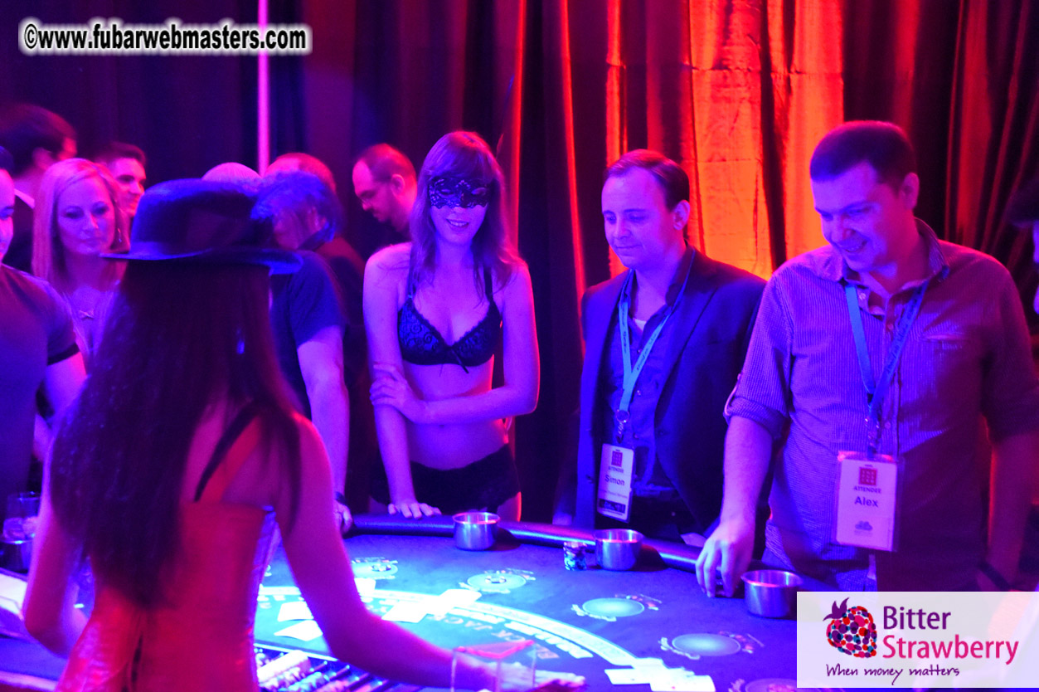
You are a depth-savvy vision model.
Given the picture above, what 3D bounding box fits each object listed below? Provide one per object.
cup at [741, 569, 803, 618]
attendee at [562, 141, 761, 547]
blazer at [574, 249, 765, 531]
[{"bbox_3d":[0.430,0.422,2.365,0.103,0.058,0.103,1,7,0],"label":"cup"},{"bbox_3d":[0.313,0.459,2.978,0.520,1.740,0.340,5,8,36],"label":"attendee"},{"bbox_3d":[0.320,0.150,2.947,0.490,0.700,0.290,5,8,36],"label":"blazer"}]

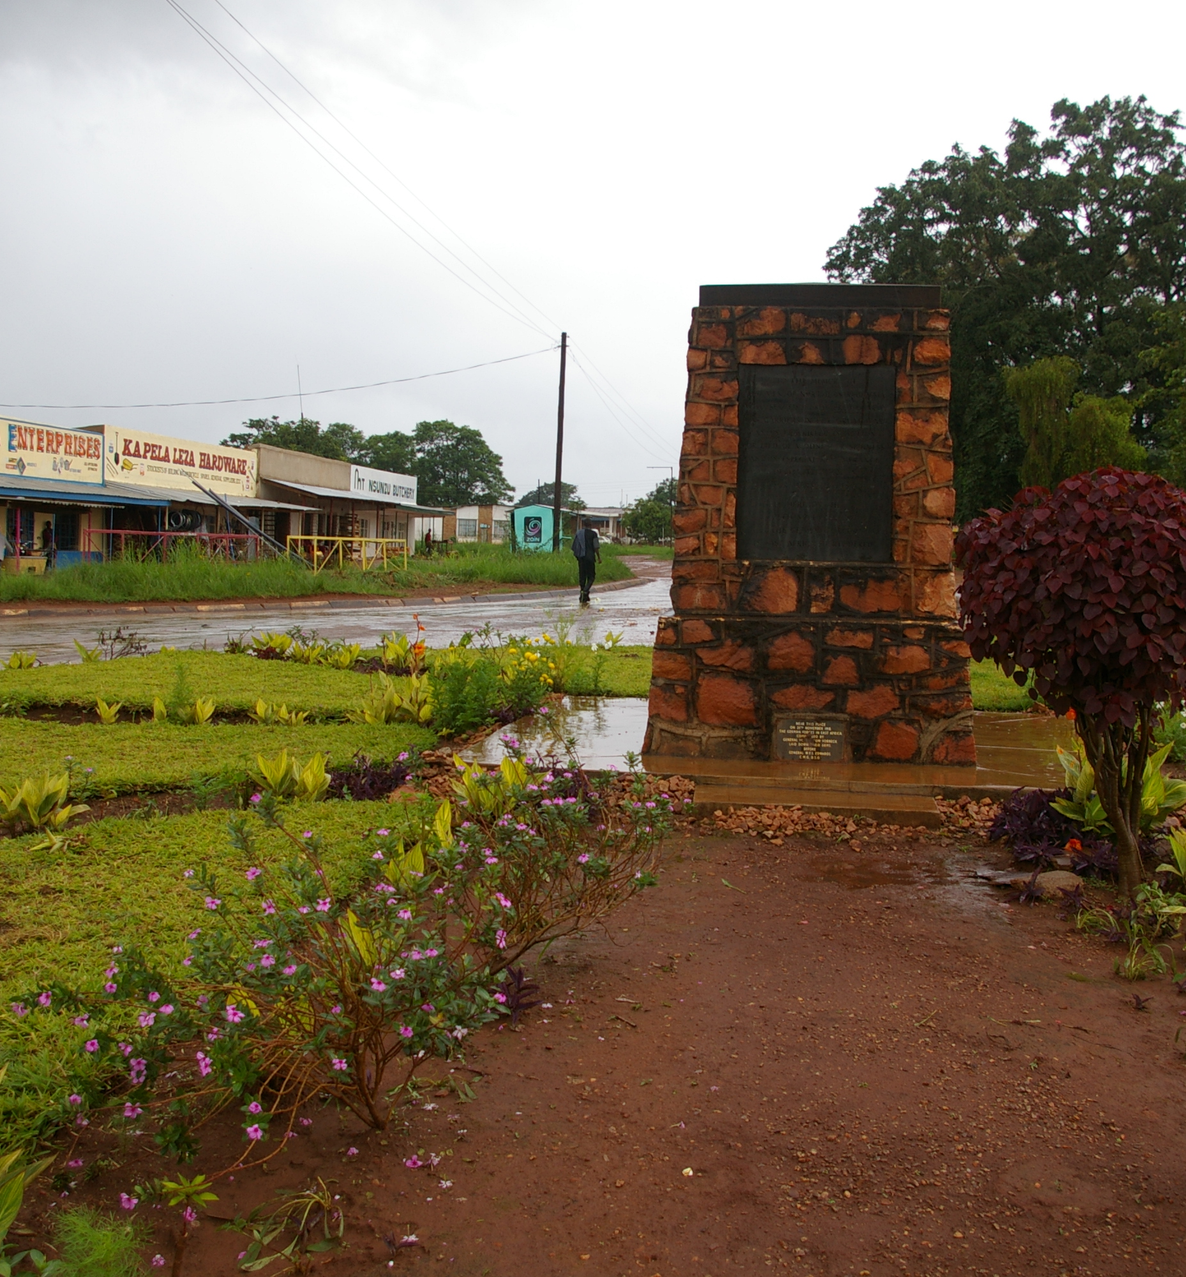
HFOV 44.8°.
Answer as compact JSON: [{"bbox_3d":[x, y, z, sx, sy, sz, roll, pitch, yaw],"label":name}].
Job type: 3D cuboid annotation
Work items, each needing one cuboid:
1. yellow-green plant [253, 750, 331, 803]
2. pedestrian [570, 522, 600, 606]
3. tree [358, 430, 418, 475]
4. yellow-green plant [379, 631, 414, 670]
[{"bbox_3d":[-1.602,0.722,7.665,0.410,0.260,0.330,0,4,-12],"label":"yellow-green plant"},{"bbox_3d":[-0.165,-1.606,29.800,0.550,1.730,0.420,1,4,-3],"label":"pedestrian"},{"bbox_3d":[-15.784,-11.551,111.724,5.372,9.341,4.835,0,3,-8],"label":"tree"},{"bbox_3d":[-2.188,0.137,16.035,0.370,0.380,0.340,1,4,-8],"label":"yellow-green plant"}]

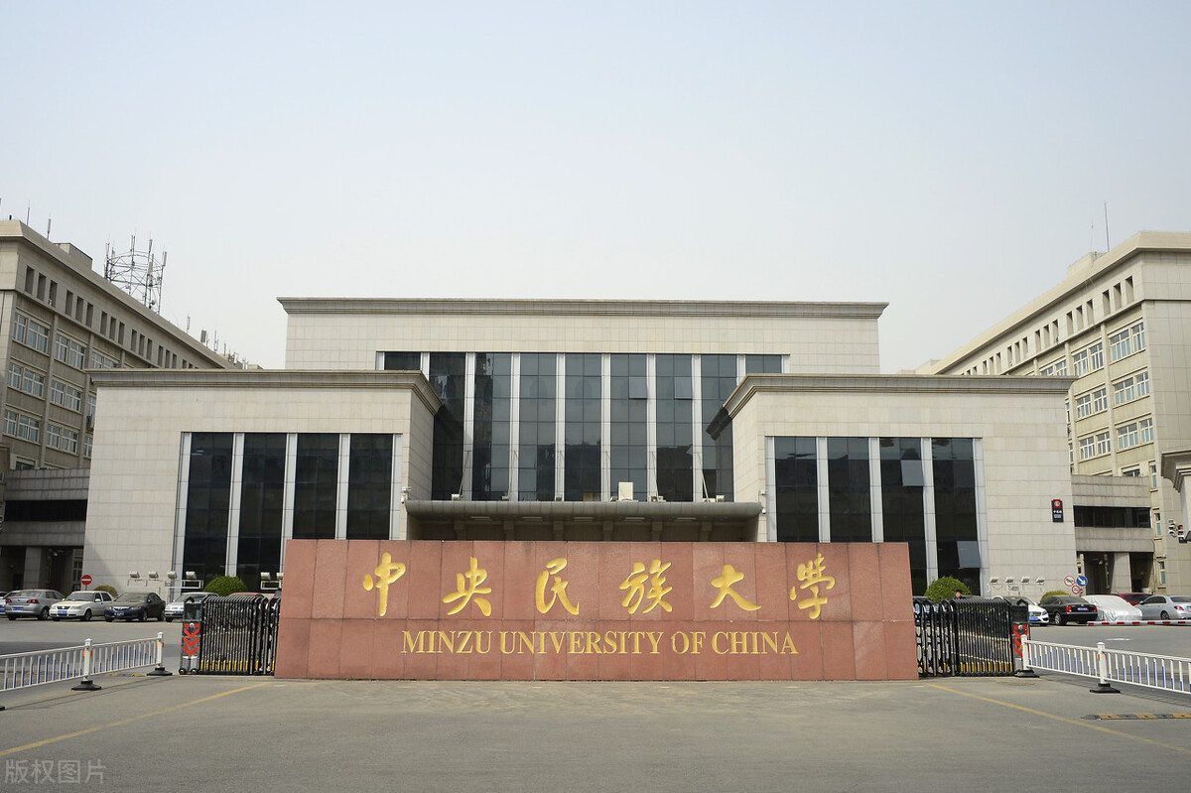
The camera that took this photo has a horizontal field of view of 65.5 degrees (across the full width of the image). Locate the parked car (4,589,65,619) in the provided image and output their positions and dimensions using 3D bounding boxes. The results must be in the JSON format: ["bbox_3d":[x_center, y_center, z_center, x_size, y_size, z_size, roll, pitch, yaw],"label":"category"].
[{"bbox_3d":[-27.605,10.595,47.122,1.740,1.460,4.450,0,-11,2],"label":"parked car"}]

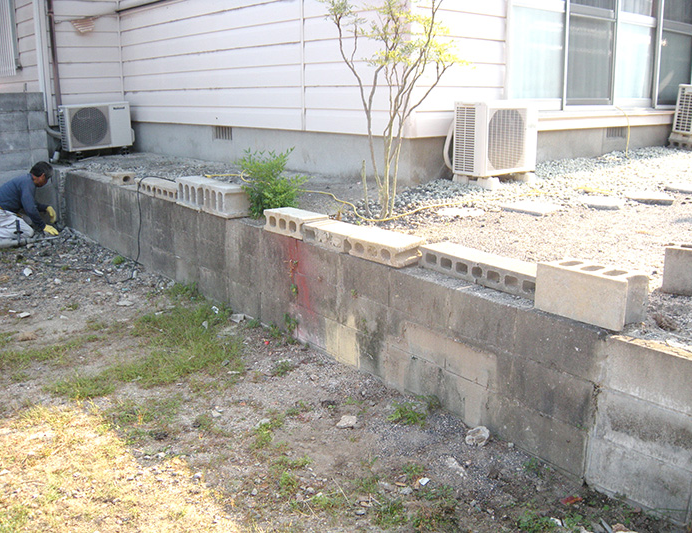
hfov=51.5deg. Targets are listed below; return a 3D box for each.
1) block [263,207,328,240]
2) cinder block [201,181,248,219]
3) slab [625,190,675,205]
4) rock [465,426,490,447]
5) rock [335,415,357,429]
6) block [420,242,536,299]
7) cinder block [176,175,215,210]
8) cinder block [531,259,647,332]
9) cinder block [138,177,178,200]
[{"bbox_3d":[-0.303,-0.265,4.381,0.190,0.117,0.390,-12,18,-40],"label":"block"},{"bbox_3d":[-0.859,-0.474,5.098,0.190,0.190,0.390,-11,18,-36],"label":"cinder block"},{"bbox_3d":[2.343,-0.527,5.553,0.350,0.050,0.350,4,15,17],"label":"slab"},{"bbox_3d":[0.569,0.735,3.105,0.098,0.065,0.080,0,14,0],"label":"rock"},{"bbox_3d":[0.003,0.707,3.265,0.095,0.035,0.070,0,14,0],"label":"rock"},{"bbox_3d":[0.679,0.016,3.333,0.190,0.100,0.790,-11,18,-36],"label":"block"},{"bbox_3d":[-1.100,-0.549,5.395,0.190,0.190,0.390,-11,18,-38],"label":"cinder block"},{"bbox_3d":[0.954,0.102,2.813,0.150,0.190,0.390,-12,18,-39],"label":"cinder block"},{"bbox_3d":[-1.466,-0.625,5.890,0.190,0.095,0.790,-11,18,-36],"label":"cinder block"}]

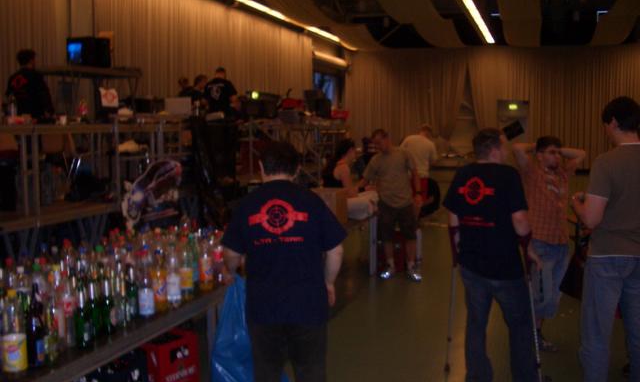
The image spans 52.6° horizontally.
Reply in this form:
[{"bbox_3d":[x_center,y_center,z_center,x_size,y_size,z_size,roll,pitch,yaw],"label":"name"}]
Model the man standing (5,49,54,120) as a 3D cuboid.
[{"bbox_3d":[-3.227,-0.702,7.230,0.520,1.720,0.380,0,5,6],"label":"man standing"}]

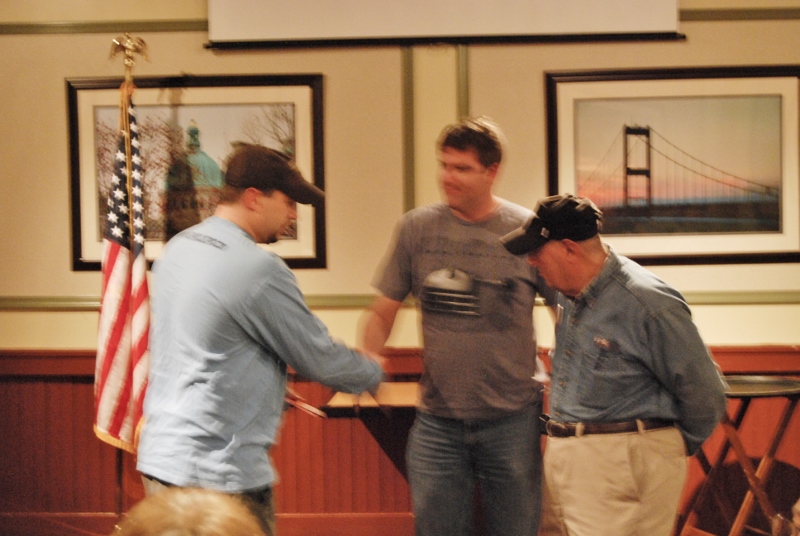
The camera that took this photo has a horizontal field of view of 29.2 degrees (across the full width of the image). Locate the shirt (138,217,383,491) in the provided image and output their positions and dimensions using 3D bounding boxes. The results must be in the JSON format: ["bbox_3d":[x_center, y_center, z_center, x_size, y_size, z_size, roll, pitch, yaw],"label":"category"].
[{"bbox_3d":[-0.377,0.227,4.120,0.560,0.700,0.500,-3,4,-30],"label":"shirt"}]

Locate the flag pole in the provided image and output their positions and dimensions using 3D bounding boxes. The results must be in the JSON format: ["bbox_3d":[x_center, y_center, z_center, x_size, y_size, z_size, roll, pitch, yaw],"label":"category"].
[{"bbox_3d":[-1.139,0.136,6.304,0.160,2.170,0.100,2,3,4],"label":"flag pole"}]

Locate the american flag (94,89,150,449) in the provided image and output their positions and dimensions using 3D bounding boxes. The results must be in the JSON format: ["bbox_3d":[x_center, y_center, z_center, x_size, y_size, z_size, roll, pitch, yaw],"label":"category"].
[{"bbox_3d":[-1.121,0.010,6.250,0.240,1.460,0.180,1,4,4],"label":"american flag"}]

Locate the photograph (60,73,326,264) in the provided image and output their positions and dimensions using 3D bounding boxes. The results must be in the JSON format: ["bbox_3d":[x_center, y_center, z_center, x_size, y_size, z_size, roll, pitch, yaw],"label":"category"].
[{"bbox_3d":[-0.862,-0.402,6.530,1.090,0.820,0.040,-1,4,4],"label":"photograph"}]

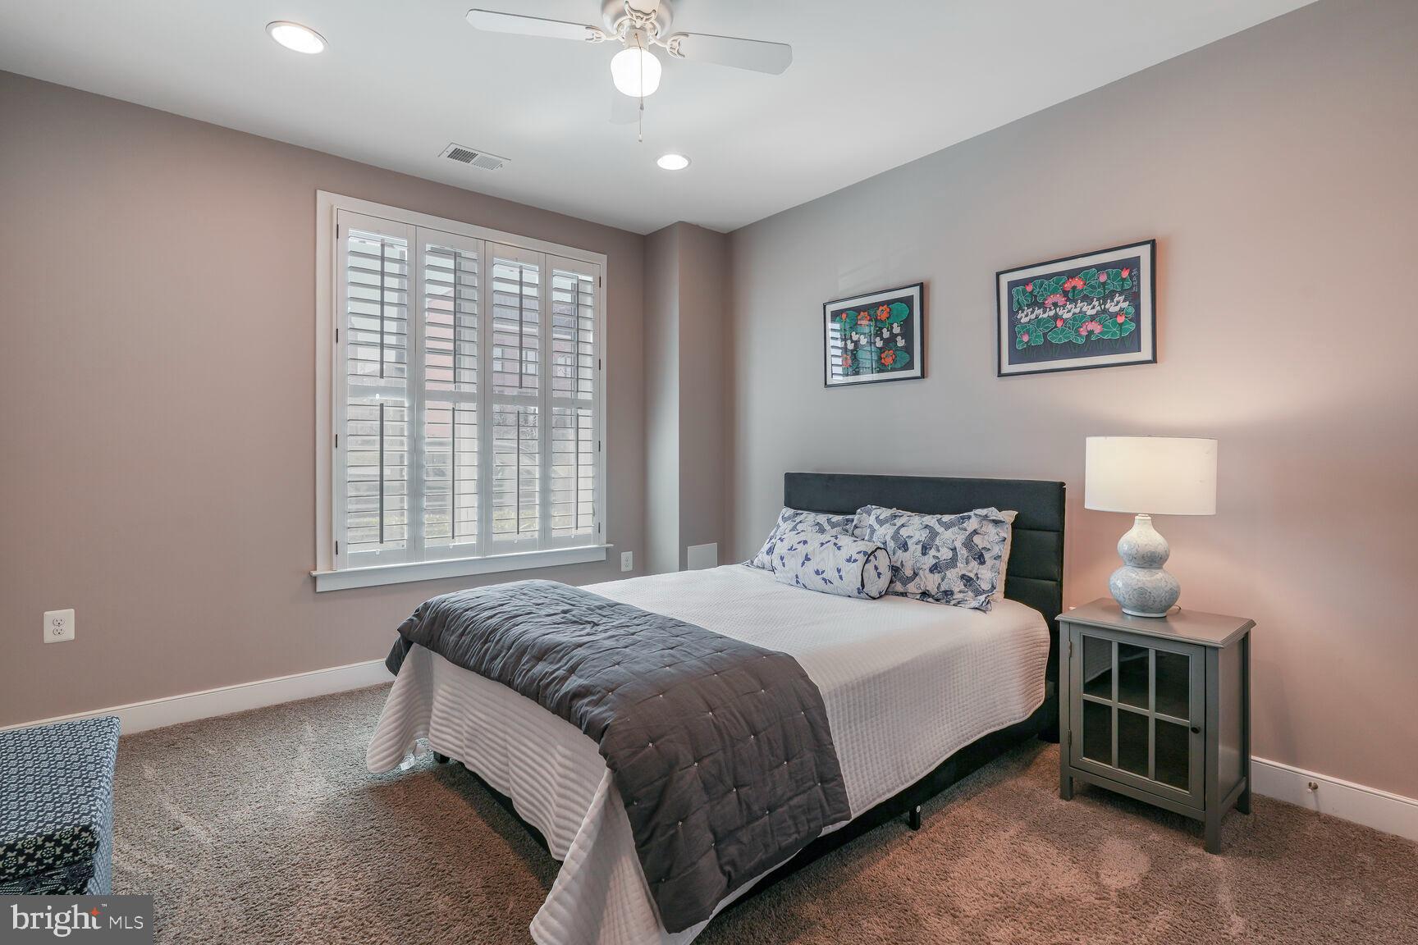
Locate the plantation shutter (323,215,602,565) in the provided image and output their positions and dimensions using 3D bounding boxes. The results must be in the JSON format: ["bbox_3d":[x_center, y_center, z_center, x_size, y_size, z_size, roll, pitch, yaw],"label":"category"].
[{"bbox_3d":[-1.327,-0.411,3.889,1.690,2.010,0.110,-1,1,-40],"label":"plantation shutter"}]

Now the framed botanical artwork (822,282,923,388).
[{"bbox_3d":[0.883,-0.730,3.646,0.024,0.487,0.648,-1,1,-40],"label":"framed botanical artwork"}]

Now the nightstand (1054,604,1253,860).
[{"bbox_3d":[1.532,0.824,2.309,0.408,0.650,0.475,-1,1,-40],"label":"nightstand"}]

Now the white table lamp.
[{"bbox_3d":[1.555,0.189,2.380,0.388,0.617,0.388,-1,1,-40],"label":"white table lamp"}]

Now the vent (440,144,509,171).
[{"bbox_3d":[-1.190,-1.599,3.417,0.299,0.020,0.190,-1,1,-40],"label":"vent"}]

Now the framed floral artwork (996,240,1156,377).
[{"bbox_3d":[1.539,-0.675,2.855,0.024,0.485,0.642,-1,1,-40],"label":"framed floral artwork"}]

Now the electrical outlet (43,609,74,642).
[{"bbox_3d":[-2.689,0.637,2.773,0.089,0.128,0.009,-1,1,-40],"label":"electrical outlet"}]

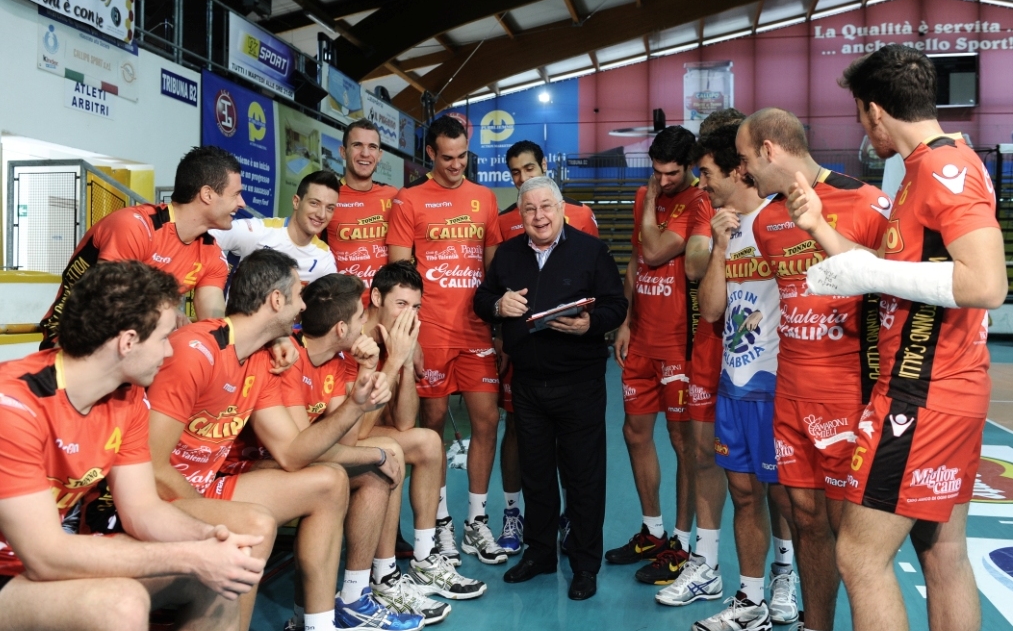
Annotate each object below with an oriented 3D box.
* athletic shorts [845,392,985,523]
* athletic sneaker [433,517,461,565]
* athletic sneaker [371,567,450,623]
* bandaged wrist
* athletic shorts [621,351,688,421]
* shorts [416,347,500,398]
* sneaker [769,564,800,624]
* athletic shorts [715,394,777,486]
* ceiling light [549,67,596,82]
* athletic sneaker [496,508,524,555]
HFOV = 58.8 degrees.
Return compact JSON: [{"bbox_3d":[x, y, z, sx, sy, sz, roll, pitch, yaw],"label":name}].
[{"bbox_3d":[1.023,0.330,2.250,0.310,0.350,0.380,2,2,41],"label":"athletic shorts"},{"bbox_3d":[-0.274,1.031,4.142,0.115,0.150,0.300,0,2,-9],"label":"athletic sneaker"},{"bbox_3d":[-0.340,0.985,3.193,0.322,0.146,0.117,2,2,26],"label":"athletic sneaker"},{"bbox_3d":[0.863,-0.085,2.070,0.340,0.130,0.110,1,2,18],"label":"bandaged wrist"},{"bbox_3d":[0.690,0.272,4.060,0.300,0.400,0.410,0,2,-30],"label":"athletic shorts"},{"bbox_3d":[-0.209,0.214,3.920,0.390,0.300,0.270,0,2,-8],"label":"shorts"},{"bbox_3d":[1.006,0.997,3.245,0.117,0.146,0.322,1,2,17],"label":"sneaker"},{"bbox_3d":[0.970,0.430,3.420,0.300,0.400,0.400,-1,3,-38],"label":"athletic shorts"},{"bbox_3d":[2.370,-8.533,31.999,1.687,0.140,0.140,-10,0,12],"label":"ceiling light"},{"bbox_3d":[0.026,0.959,4.003,0.117,0.146,0.322,1,2,3],"label":"athletic sneaker"}]

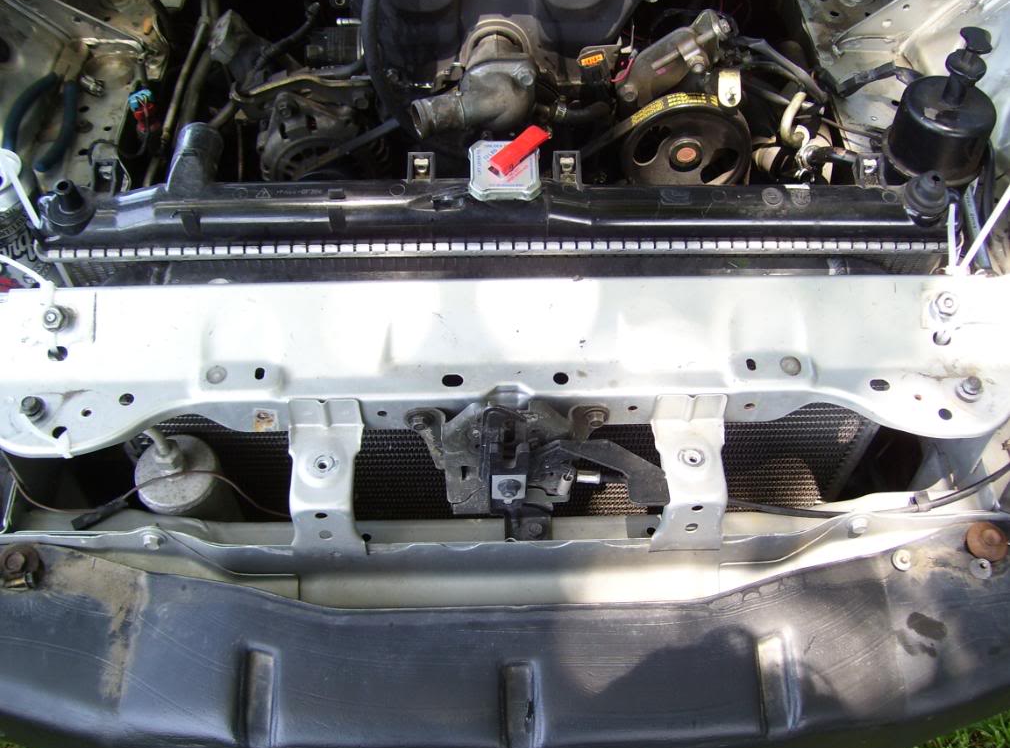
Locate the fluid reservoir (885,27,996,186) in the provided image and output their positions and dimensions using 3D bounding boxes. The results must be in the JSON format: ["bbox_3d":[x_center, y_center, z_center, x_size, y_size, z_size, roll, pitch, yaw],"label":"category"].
[{"bbox_3d":[0.350,-0.210,0.831,0.084,0.118,0.084,-2,53,3],"label":"fluid reservoir"}]

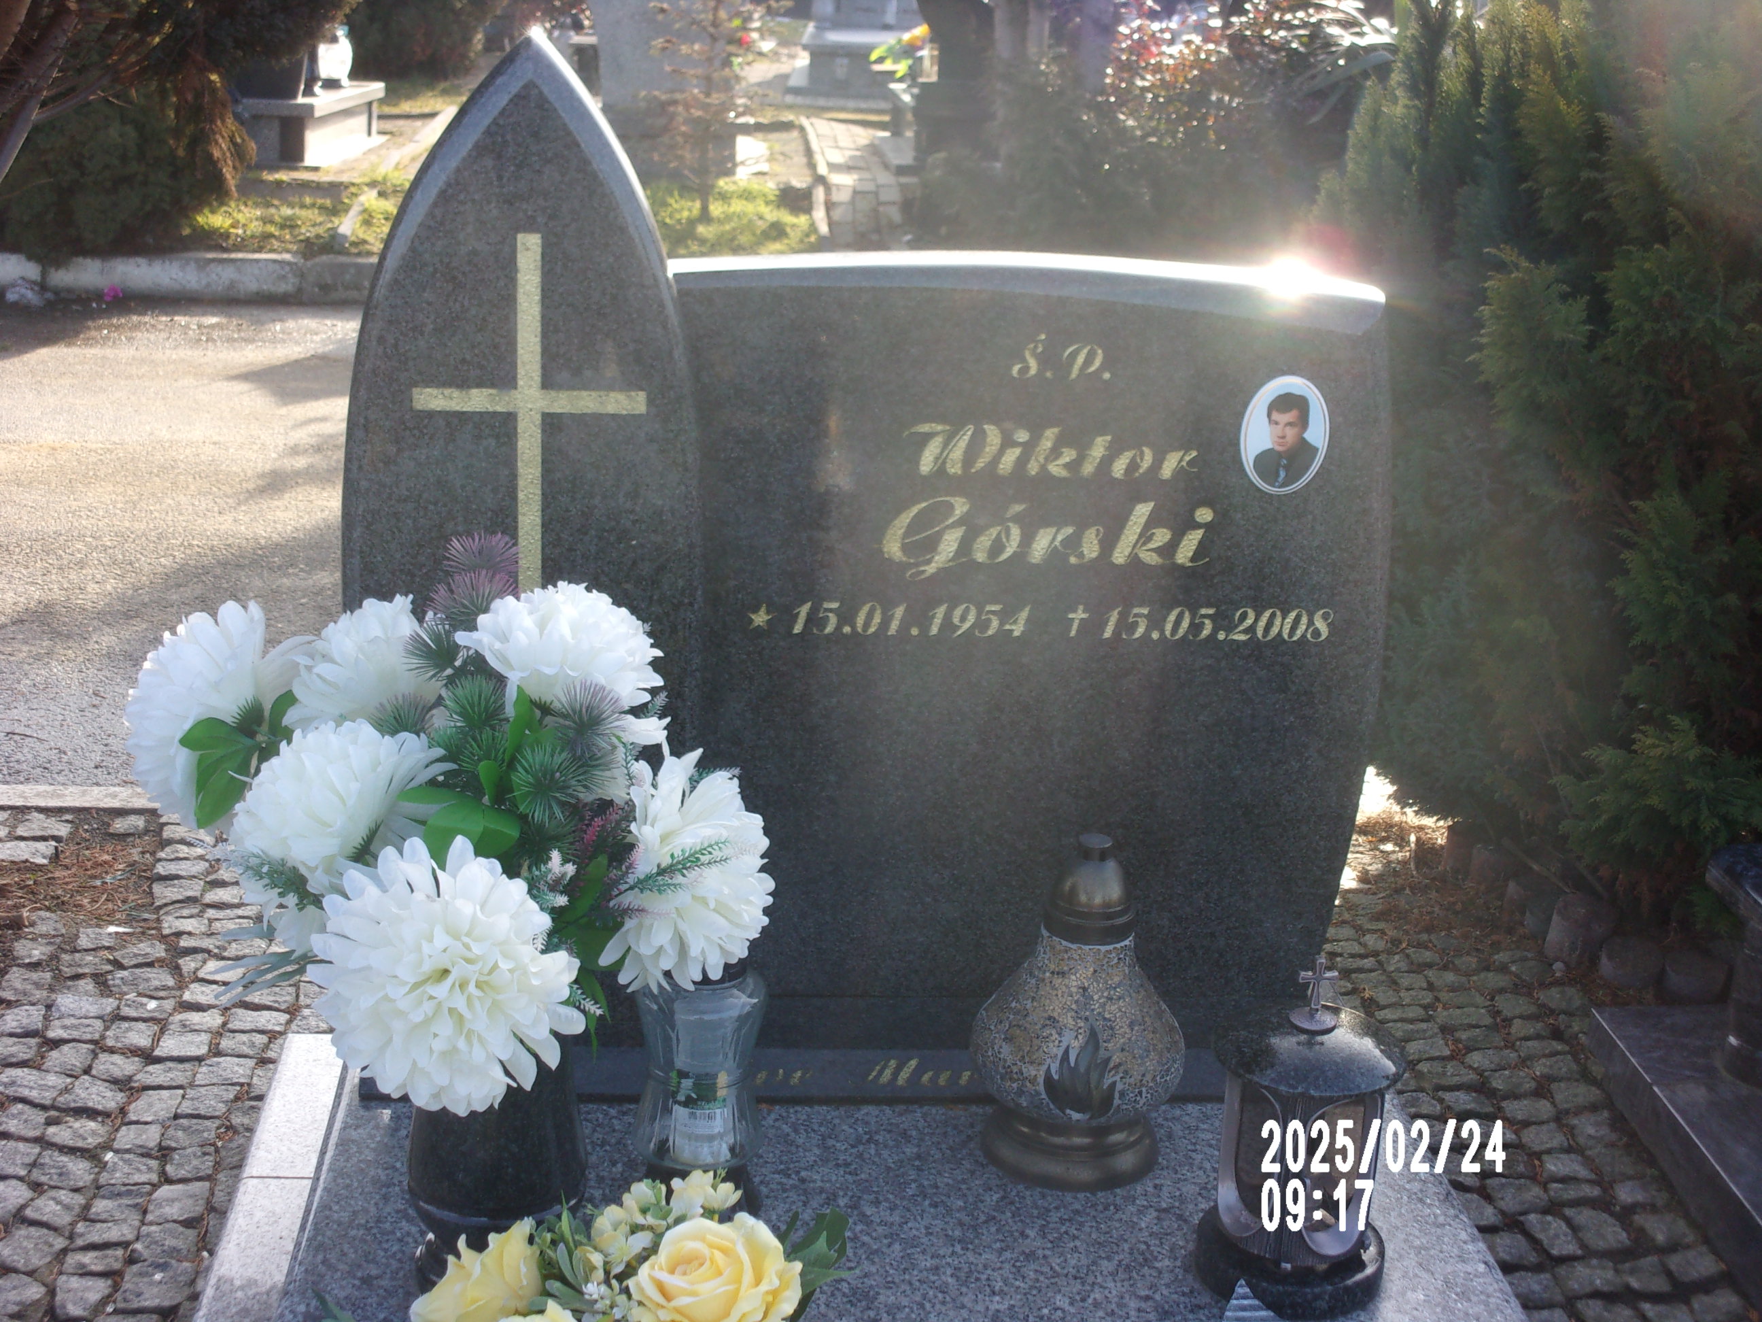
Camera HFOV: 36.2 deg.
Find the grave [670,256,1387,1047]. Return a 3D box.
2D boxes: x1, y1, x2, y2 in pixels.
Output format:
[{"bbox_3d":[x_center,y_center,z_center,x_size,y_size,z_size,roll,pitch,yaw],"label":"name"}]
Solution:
[{"bbox_3d":[0.145,-0.023,2.796,0.745,0.782,0.105,1,17,-5],"label":"grave"}]

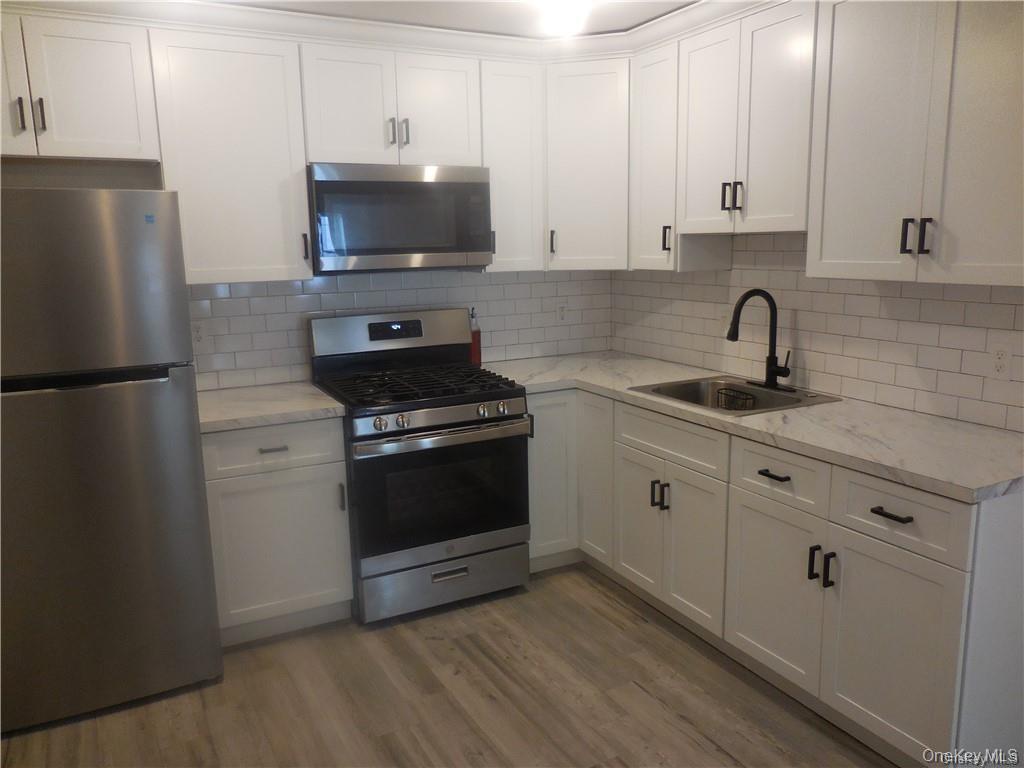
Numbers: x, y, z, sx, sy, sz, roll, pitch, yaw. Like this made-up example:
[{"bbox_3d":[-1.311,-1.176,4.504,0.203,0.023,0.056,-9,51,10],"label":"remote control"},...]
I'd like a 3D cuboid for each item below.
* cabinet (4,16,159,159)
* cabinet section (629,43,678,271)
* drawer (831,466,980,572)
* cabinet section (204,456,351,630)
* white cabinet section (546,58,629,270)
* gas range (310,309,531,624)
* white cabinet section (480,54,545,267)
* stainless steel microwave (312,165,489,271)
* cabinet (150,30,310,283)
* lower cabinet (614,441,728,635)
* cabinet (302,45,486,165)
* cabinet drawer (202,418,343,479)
[{"bbox_3d":[-1.692,-1.026,2.623,0.760,0.451,0.336,-7,12,-27],"label":"cabinet"},{"bbox_3d":[0.740,-0.954,3.216,0.328,0.904,0.327,-7,12,-27],"label":"cabinet section"},{"bbox_3d":[1.240,0.325,2.088,0.515,0.170,0.410,-7,12,-27],"label":"drawer"},{"bbox_3d":[-1.006,0.566,3.073,0.511,0.574,0.584,-7,12,-27],"label":"cabinet section"},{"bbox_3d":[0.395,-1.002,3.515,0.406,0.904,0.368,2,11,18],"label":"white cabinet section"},{"bbox_3d":[-0.411,0.312,3.301,0.758,1.210,0.676,-7,12,-27],"label":"gas range"},{"bbox_3d":[-0.059,-0.984,3.473,0.319,0.904,0.328,-7,12,-27],"label":"white cabinet section"},{"bbox_3d":[-0.521,-0.723,3.254,0.758,0.414,0.401,-7,12,-27],"label":"stainless steel microwave"},{"bbox_3d":[-1.116,-0.865,2.954,0.528,0.911,0.336,-7,12,-27],"label":"cabinet"},{"bbox_3d":[0.849,0.544,3.013,0.603,0.583,0.681,-7,12,-27],"label":"lower cabinet"},{"bbox_3d":[-0.544,-1.161,3.202,0.770,0.445,0.336,-7,12,-27],"label":"cabinet"},{"bbox_3d":[-0.990,0.206,2.979,0.506,0.170,0.515,-7,12,-27],"label":"cabinet drawer"}]

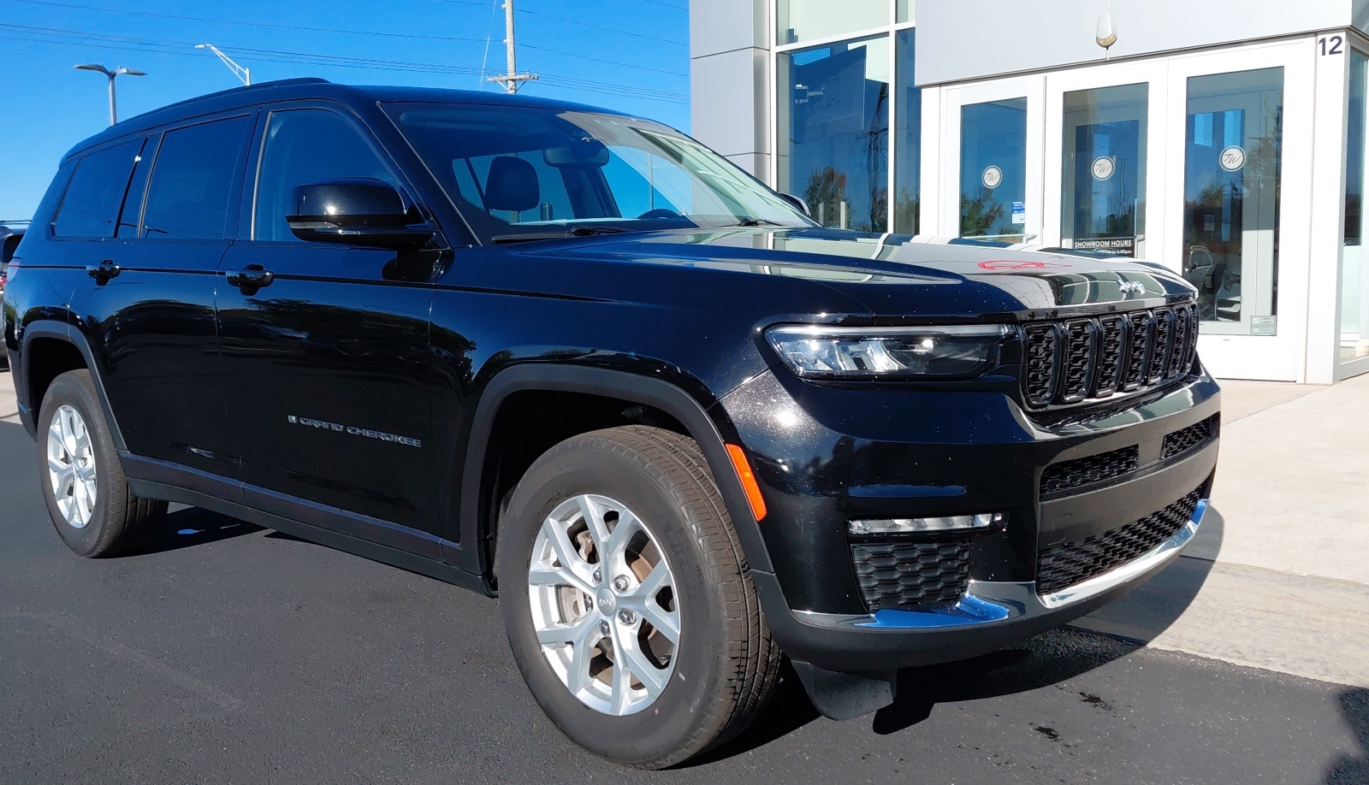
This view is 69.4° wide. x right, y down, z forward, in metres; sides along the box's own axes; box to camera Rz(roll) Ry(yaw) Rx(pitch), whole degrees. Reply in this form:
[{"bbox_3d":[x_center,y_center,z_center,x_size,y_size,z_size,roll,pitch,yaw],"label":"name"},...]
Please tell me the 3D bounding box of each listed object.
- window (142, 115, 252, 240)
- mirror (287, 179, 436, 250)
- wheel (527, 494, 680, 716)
[{"bbox_3d":[-1.802,-0.778,3.624,0.772,0.465,0.050,4,-12,39],"label":"window"},{"bbox_3d":[-0.848,-0.456,2.567,0.247,0.183,0.267,4,9,39],"label":"mirror"},{"bbox_3d":[-0.135,0.470,2.287,0.495,0.495,0.168,5,9,41],"label":"wheel"}]

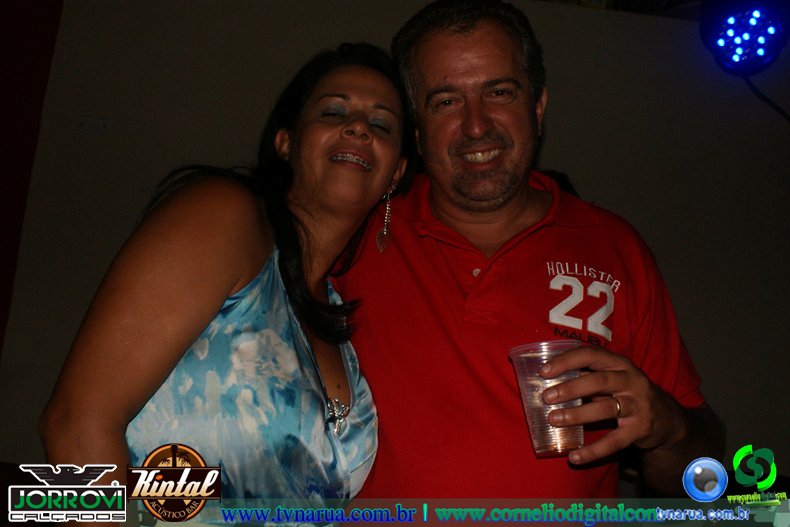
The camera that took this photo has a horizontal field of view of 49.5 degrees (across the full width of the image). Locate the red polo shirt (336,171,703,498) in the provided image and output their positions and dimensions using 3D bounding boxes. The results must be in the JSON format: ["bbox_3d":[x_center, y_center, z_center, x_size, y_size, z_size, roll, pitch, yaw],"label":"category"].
[{"bbox_3d":[0.082,0.235,1.080,0.540,0.720,0.300,4,-7,6],"label":"red polo shirt"}]

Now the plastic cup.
[{"bbox_3d":[0.173,0.147,0.937,0.079,0.112,0.079,-5,-13,0],"label":"plastic cup"}]

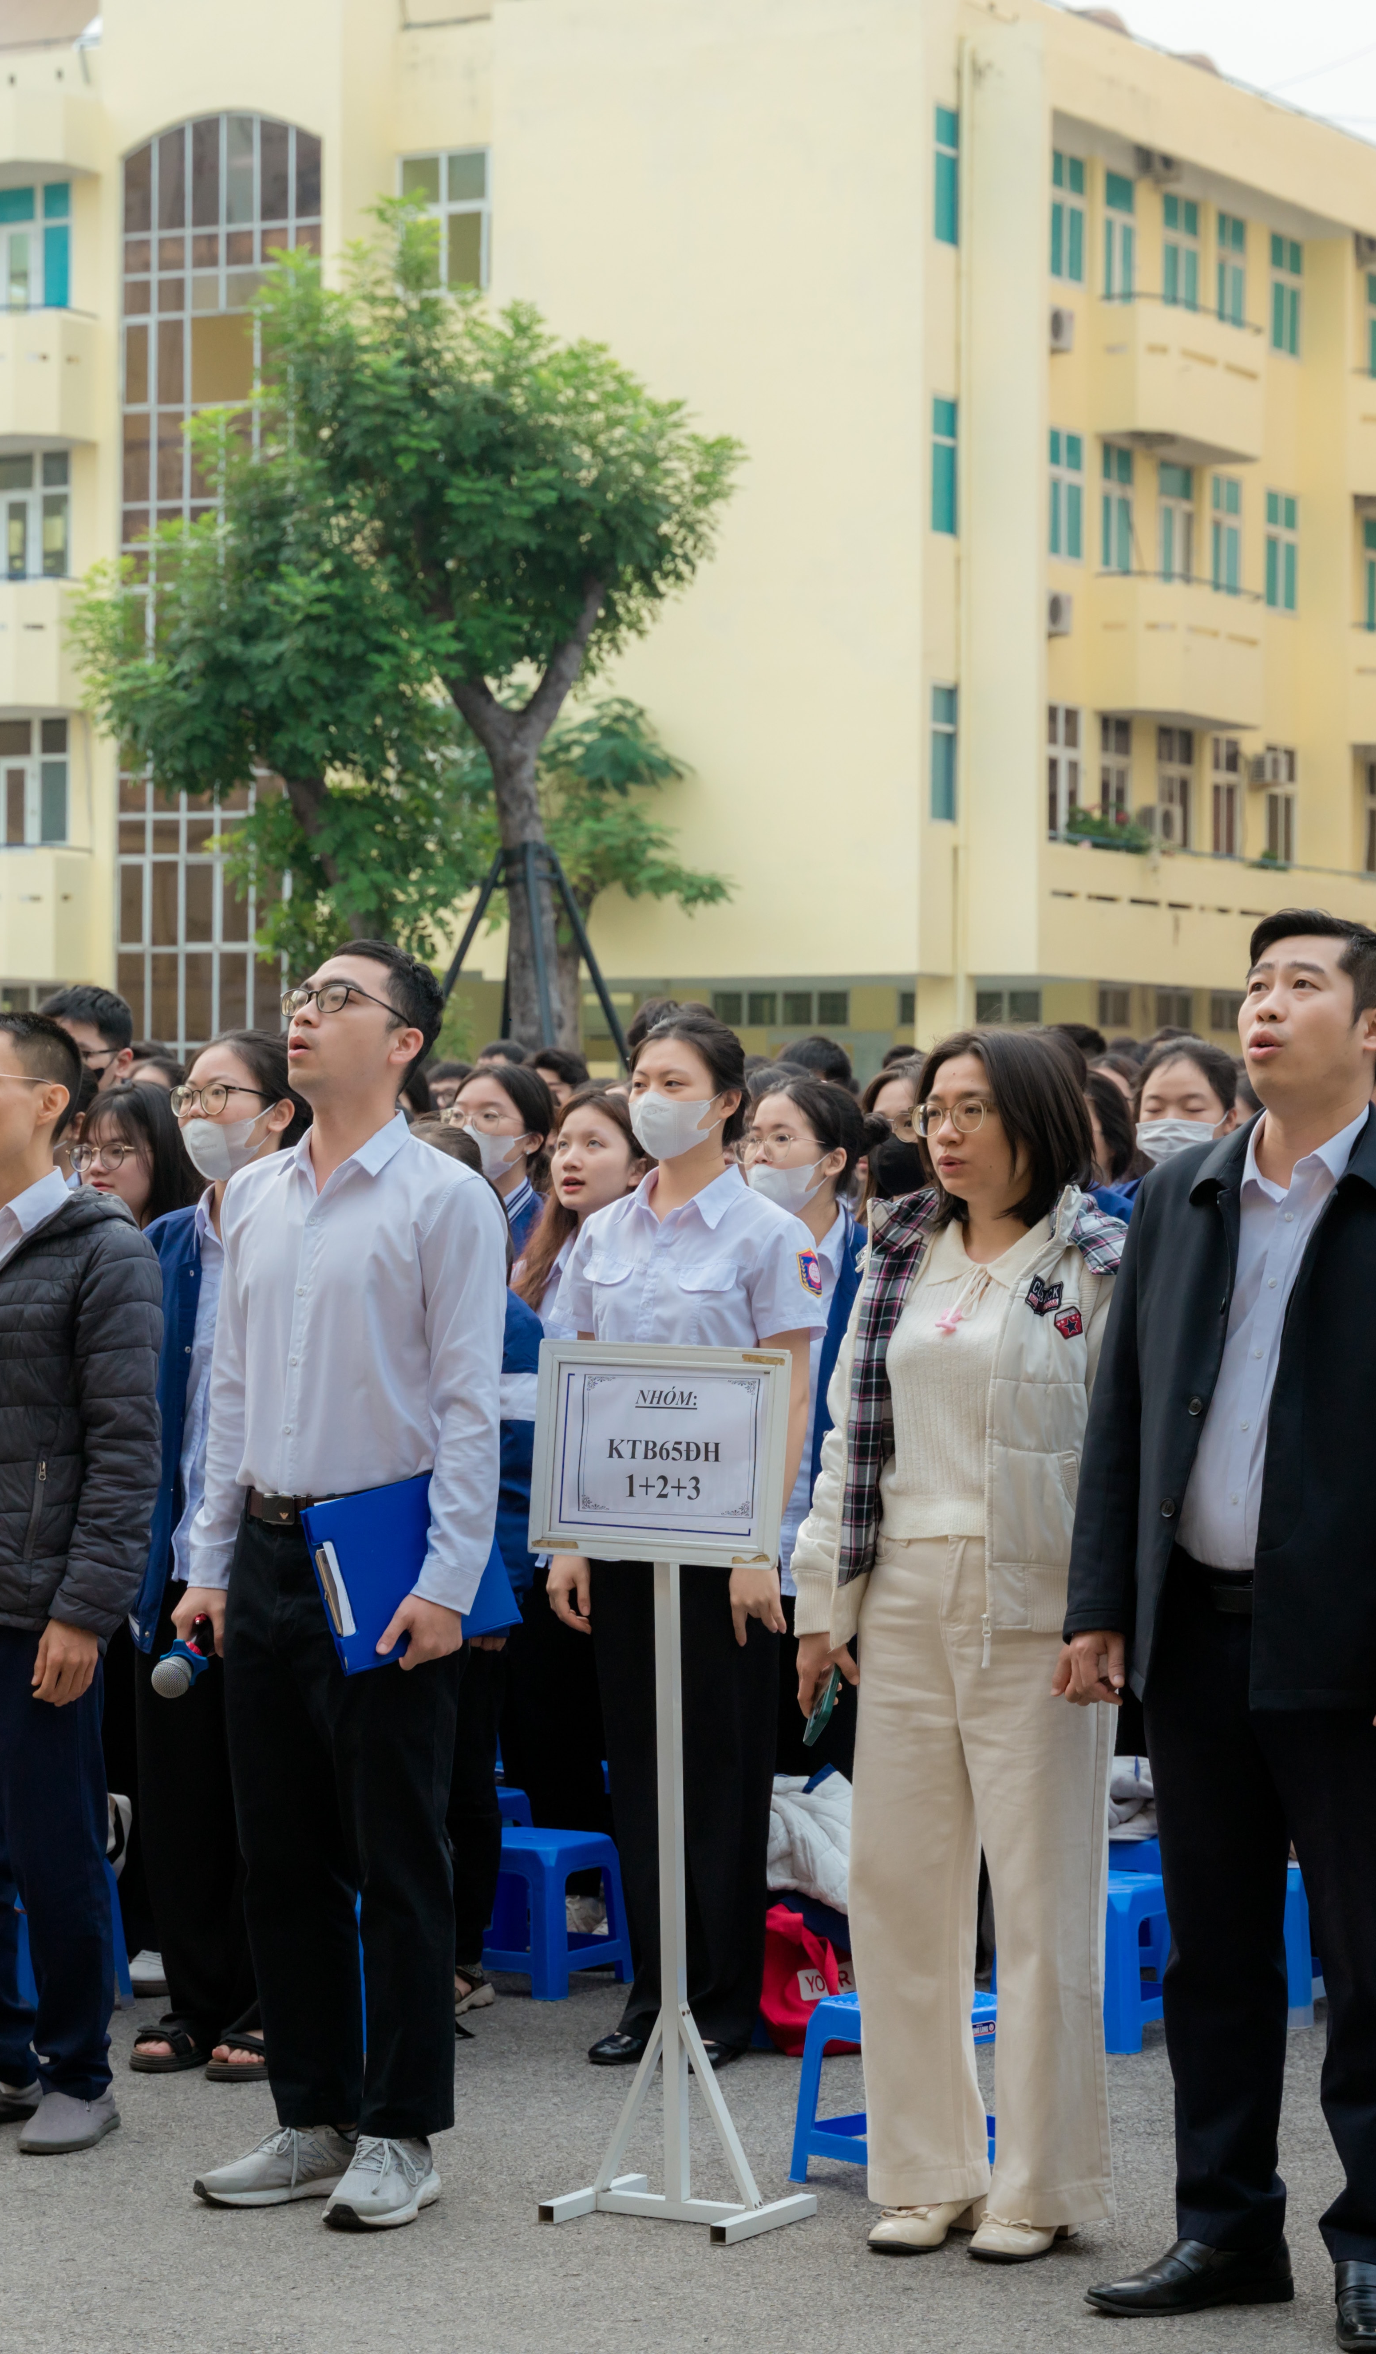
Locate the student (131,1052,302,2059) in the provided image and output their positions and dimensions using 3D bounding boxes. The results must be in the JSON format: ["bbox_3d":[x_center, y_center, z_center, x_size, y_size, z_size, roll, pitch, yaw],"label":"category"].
[{"bbox_3d":[-0.739,0.595,8.273,0.460,1.650,0.300,1,1,33],"label":"student"}]

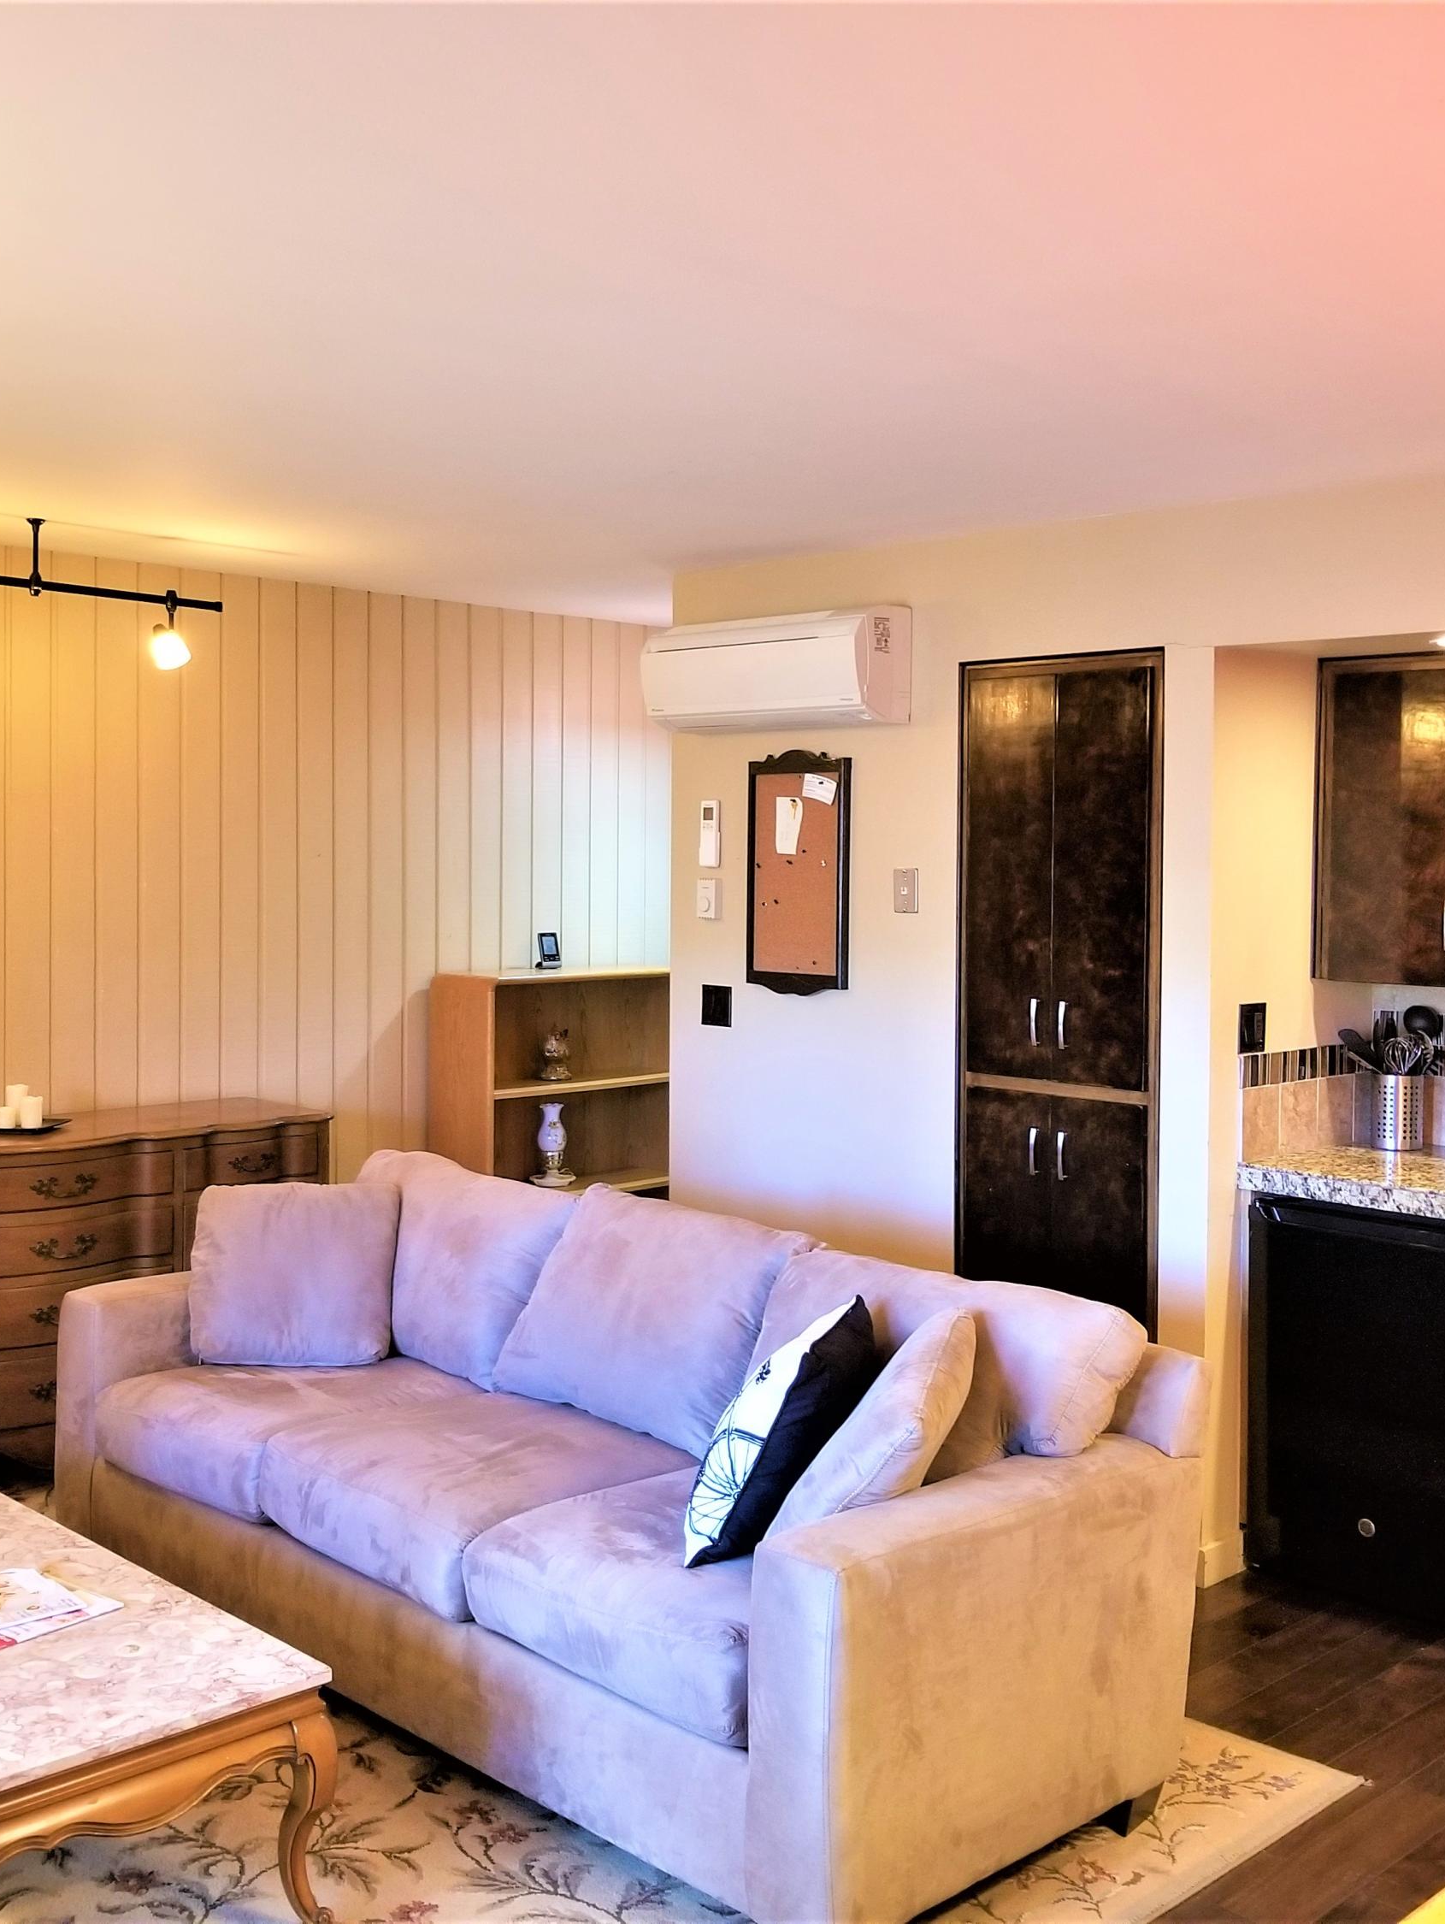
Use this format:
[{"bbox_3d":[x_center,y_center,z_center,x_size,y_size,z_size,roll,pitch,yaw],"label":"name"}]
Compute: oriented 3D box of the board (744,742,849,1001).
[{"bbox_3d":[0.201,-0.230,5.025,0.360,0.635,0.030,4,5,44],"label":"board"}]

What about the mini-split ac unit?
[{"bbox_3d":[0.116,-0.747,4.948,0.770,0.290,0.220,4,5,44],"label":"mini-split ac unit"}]

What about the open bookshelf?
[{"bbox_3d":[-0.529,0.636,6.504,0.330,1.210,0.880,4,5,44],"label":"open bookshelf"}]

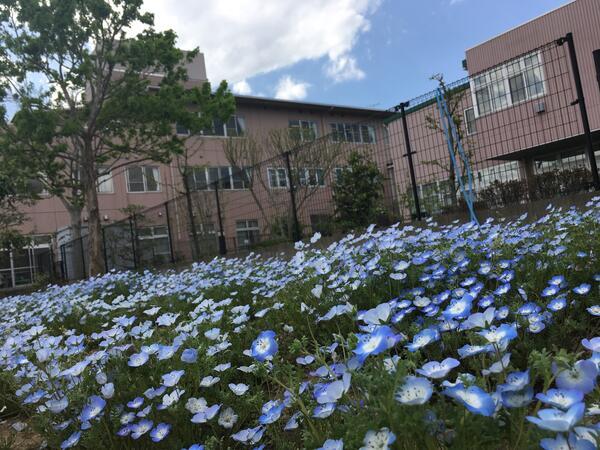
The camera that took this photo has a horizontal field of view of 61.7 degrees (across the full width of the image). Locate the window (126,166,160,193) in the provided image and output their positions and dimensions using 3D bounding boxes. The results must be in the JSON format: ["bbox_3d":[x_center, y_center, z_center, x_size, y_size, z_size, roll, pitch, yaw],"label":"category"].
[{"bbox_3d":[-9.155,-2.652,29.500,2.020,1.530,0.150,-5,-4,-37],"label":"window"}]

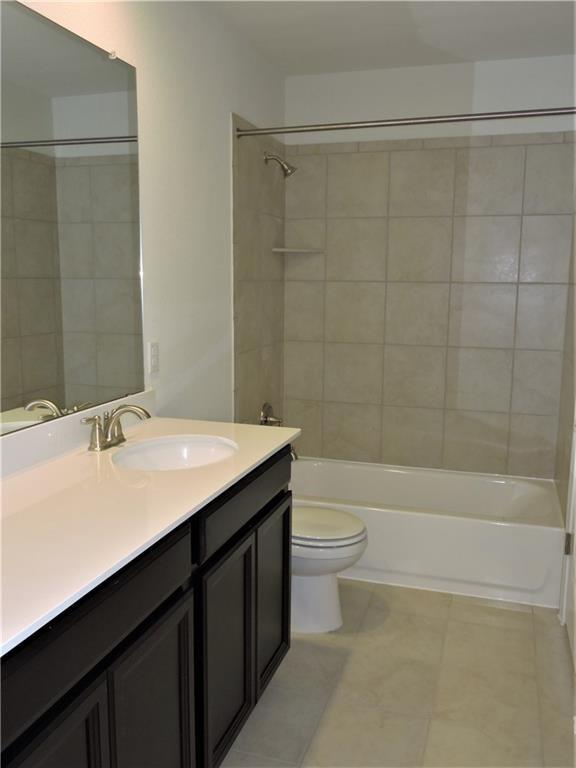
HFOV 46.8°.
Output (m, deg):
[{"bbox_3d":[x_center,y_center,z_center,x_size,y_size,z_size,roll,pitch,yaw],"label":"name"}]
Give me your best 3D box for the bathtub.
[{"bbox_3d":[0.564,0.686,3.364,1.486,0.347,0.752,3,9,18],"label":"bathtub"}]

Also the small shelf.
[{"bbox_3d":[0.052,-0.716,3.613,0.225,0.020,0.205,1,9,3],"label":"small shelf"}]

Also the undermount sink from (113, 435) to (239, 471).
[{"bbox_3d":[-0.330,0.269,1.980,0.355,0.150,0.420,3,9,18],"label":"undermount sink"}]

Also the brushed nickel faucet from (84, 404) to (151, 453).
[{"bbox_3d":[-0.488,0.127,2.004,0.170,0.128,0.235,3,9,18],"label":"brushed nickel faucet"}]

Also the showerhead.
[{"bbox_3d":[-0.034,-1.101,3.349,0.166,0.130,0.070,3,9,18],"label":"showerhead"}]

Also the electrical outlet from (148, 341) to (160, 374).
[{"bbox_3d":[-0.476,-0.095,2.400,0.010,0.116,0.072,3,9,18],"label":"electrical outlet"}]

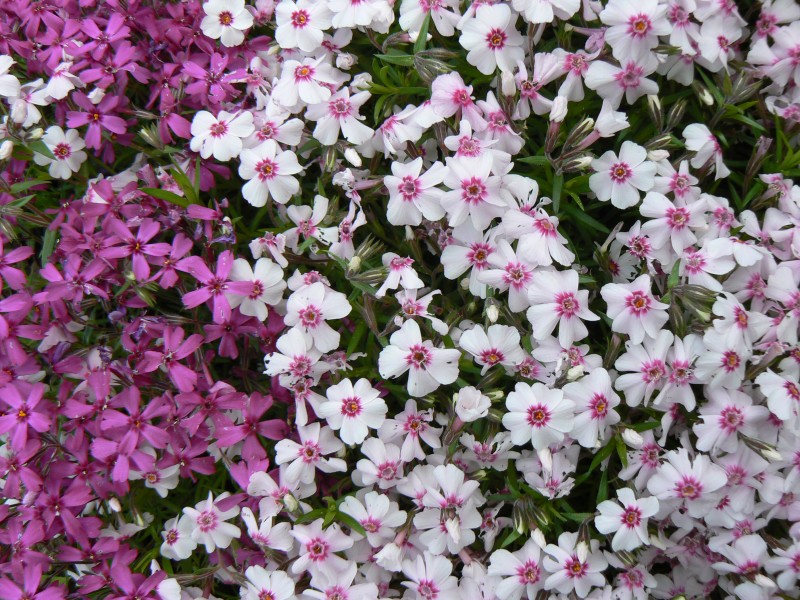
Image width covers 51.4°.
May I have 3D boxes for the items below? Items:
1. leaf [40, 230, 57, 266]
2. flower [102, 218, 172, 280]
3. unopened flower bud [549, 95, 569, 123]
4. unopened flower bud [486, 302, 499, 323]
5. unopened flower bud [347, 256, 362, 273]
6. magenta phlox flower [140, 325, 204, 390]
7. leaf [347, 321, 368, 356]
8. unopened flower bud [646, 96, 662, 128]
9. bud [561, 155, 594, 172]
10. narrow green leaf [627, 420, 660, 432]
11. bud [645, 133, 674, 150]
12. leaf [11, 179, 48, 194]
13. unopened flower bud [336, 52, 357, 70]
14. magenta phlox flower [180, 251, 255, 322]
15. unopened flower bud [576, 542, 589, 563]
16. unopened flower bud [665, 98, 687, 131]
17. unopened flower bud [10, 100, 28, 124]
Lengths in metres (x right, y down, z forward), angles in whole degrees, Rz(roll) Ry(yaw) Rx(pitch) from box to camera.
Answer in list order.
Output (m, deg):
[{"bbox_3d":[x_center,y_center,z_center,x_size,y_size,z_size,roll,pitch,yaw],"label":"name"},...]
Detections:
[{"bbox_3d":[-0.123,-0.018,0.290,0.003,0.002,0.013,13,83,-23],"label":"leaf"},{"bbox_3d":[-0.084,-0.016,0.266,0.021,0.007,0.021,0,72,-3],"label":"flower"},{"bbox_3d":[0.050,-0.060,0.262,0.005,0.009,0.005,11,24,0],"label":"unopened flower bud"},{"bbox_3d":[0.029,0.004,0.264,0.004,0.004,0.007,-6,66,0],"label":"unopened flower bud"},{"bbox_3d":[-0.015,-0.012,0.270,0.004,0.006,0.004,18,34,-10],"label":"unopened flower bud"},{"bbox_3d":[-0.071,0.018,0.260,0.021,0.007,0.022,-1,78,6],"label":"magenta phlox flower"},{"bbox_3d":[-0.015,0.013,0.290,0.003,0.013,0.002,24,11,-2],"label":"leaf"},{"bbox_3d":[0.083,-0.061,0.270,0.004,0.012,0.004,-14,21,0],"label":"unopened flower bud"},{"bbox_3d":[0.057,-0.043,0.265,0.011,0.005,0.005,-13,76,15],"label":"bud"},{"bbox_3d":[0.078,0.040,0.266,0.011,0.002,0.003,-8,66,3],"label":"narrow green leaf"},{"bbox_3d":[0.087,-0.053,0.278,0.011,0.004,0.004,-27,58,22],"label":"bud"},{"bbox_3d":[-0.131,-0.041,0.295,0.014,0.003,0.002,-17,14,-11],"label":"leaf"},{"bbox_3d":[-0.017,-0.077,0.270,0.006,0.006,0.007,0,18,32],"label":"unopened flower bud"},{"bbox_3d":[-0.055,-0.004,0.250,0.022,0.007,0.022,0,78,-2],"label":"magenta phlox flower"},{"bbox_3d":[0.059,0.081,0.268,0.003,0.003,0.007,-1,38,12],"label":"unopened flower bud"},{"bbox_3d":[0.096,-0.064,0.288,0.004,0.012,0.004,26,44,11],"label":"unopened flower bud"},{"bbox_3d":[-0.121,-0.060,0.265,0.005,0.009,0.005,5,24,-2],"label":"unopened flower bud"}]

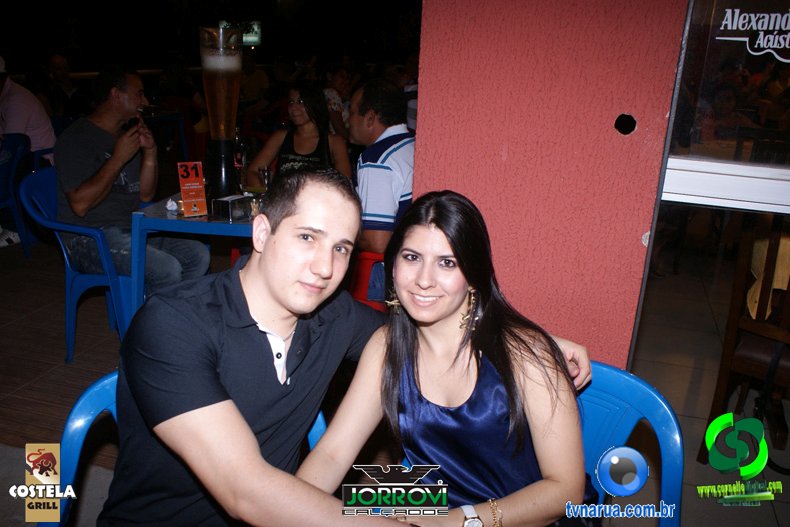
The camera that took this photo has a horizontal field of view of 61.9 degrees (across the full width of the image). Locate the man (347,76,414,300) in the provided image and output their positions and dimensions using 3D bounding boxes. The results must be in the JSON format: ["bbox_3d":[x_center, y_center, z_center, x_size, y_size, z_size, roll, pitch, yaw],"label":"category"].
[{"bbox_3d":[-0.197,-0.066,2.625,0.800,1.300,0.520,14,21,30],"label":"man"}]

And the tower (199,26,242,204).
[{"bbox_3d":[-0.753,-0.641,2.877,0.180,0.745,0.180,3,18,0],"label":"tower"}]

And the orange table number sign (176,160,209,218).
[{"bbox_3d":[-0.827,-0.305,2.698,0.102,0.215,0.060,-9,22,-31],"label":"orange table number sign"}]

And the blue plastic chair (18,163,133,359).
[{"bbox_3d":[-1.302,0.007,3.016,0.530,0.820,0.540,6,19,10],"label":"blue plastic chair"}]

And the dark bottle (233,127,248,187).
[{"bbox_3d":[-0.747,-0.503,3.184,0.074,0.290,0.074,3,18,0],"label":"dark bottle"}]

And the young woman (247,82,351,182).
[{"bbox_3d":[-0.535,-0.325,3.520,0.500,1.200,0.800,7,19,12],"label":"young woman"}]

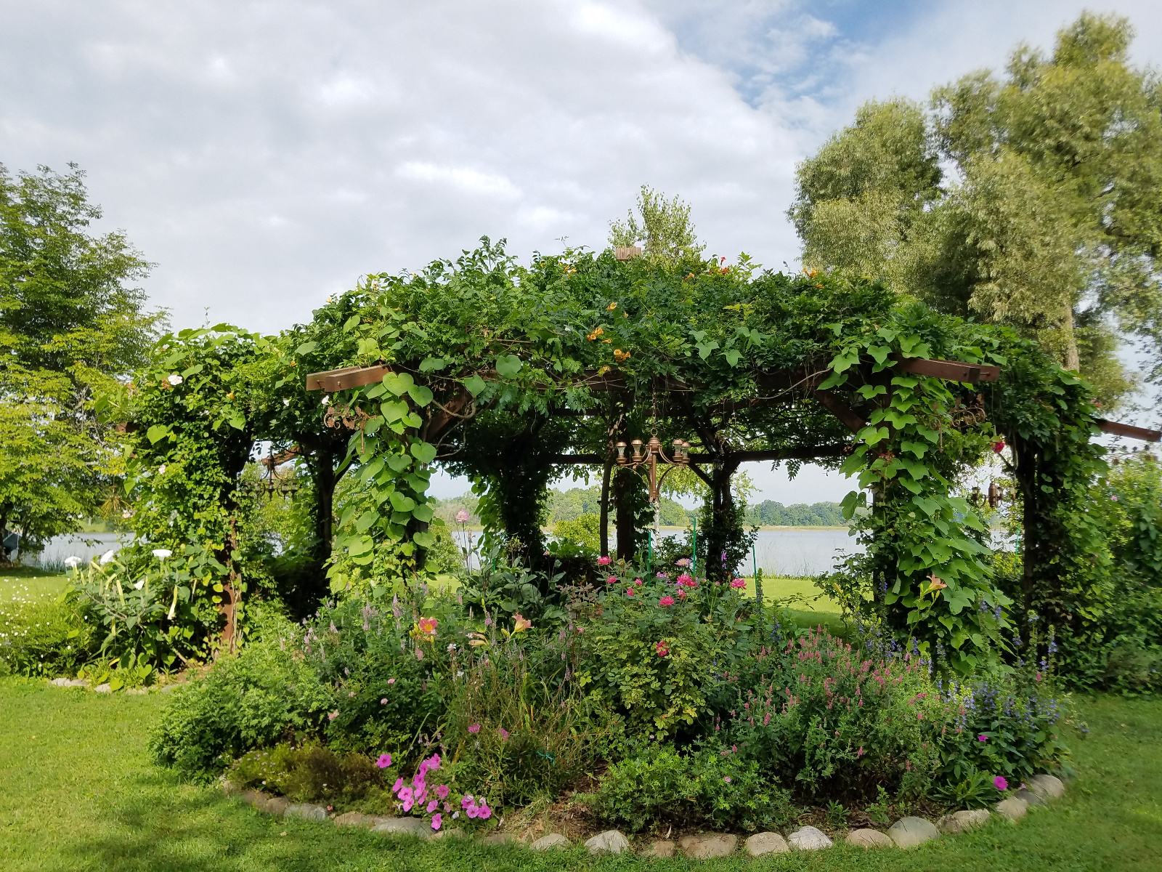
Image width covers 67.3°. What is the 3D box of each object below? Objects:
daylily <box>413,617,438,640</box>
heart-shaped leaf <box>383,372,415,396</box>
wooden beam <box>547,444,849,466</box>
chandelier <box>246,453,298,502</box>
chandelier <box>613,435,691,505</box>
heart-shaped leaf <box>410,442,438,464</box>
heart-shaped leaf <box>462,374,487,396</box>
[{"bbox_3d":[-0.874,1.078,4.900,0.135,0.125,0.110,1,-6,-10],"label":"daylily"},{"bbox_3d":[-1.150,-0.326,5.500,0.195,0.175,0.035,1,-28,-12],"label":"heart-shaped leaf"},{"bbox_3d":[1.658,0.271,12.700,4.500,0.170,0.180,-1,-6,10],"label":"wooden beam"},{"bbox_3d":[-3.249,0.421,9.200,0.560,0.530,0.560,2,-6,-19],"label":"chandelier"},{"bbox_3d":[0.472,0.224,5.750,0.510,0.455,0.510,0,-6,5],"label":"chandelier"},{"bbox_3d":[-0.996,0.110,5.550,0.165,0.150,0.030,1,-26,-10],"label":"heart-shaped leaf"},{"bbox_3d":[-0.681,-0.320,5.600,0.145,0.145,0.030,1,-21,-7],"label":"heart-shaped leaf"}]

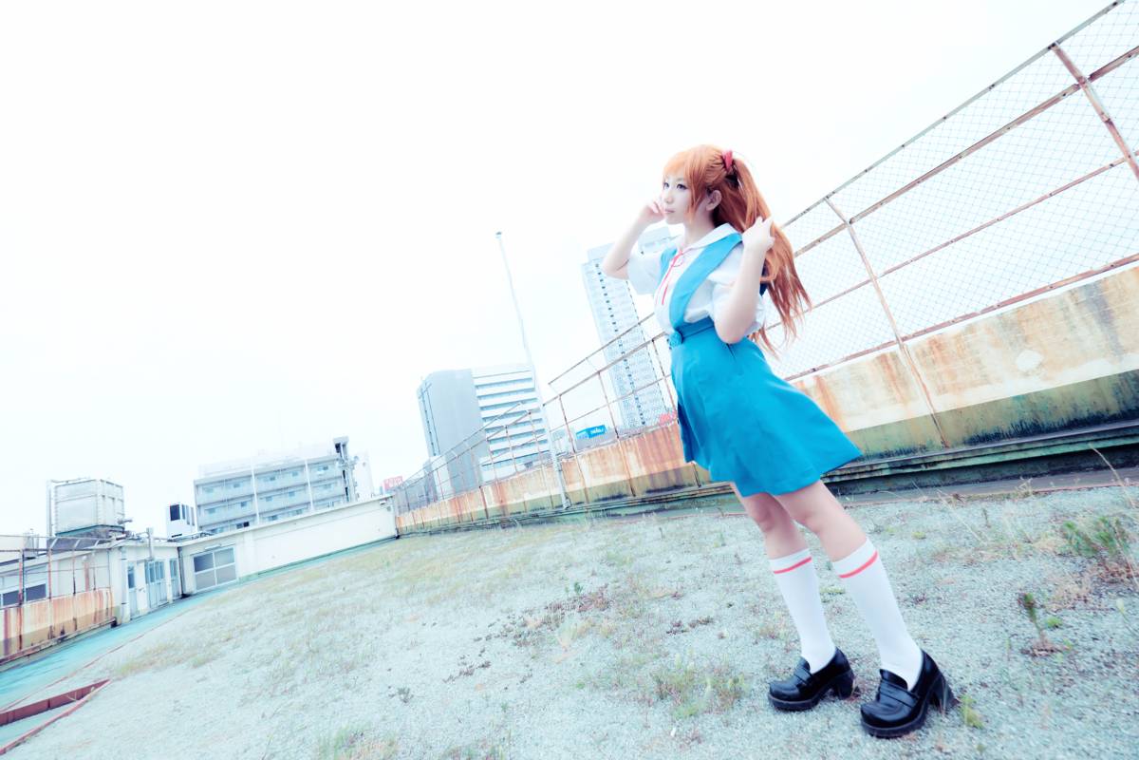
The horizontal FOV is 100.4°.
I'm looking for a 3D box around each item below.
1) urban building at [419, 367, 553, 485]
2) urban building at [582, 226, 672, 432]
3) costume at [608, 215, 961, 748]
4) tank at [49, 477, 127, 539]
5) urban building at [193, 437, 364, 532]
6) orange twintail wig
[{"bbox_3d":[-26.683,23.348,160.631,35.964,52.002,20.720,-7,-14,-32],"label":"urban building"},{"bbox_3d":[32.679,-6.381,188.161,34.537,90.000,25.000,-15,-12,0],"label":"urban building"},{"bbox_3d":[0.540,0.185,1.323,0.480,1.350,0.460,-11,-12,-16],"label":"costume"},{"bbox_3d":[-18.480,4.968,18.193,1.264,1.711,2.424,-7,-14,-32],"label":"tank"},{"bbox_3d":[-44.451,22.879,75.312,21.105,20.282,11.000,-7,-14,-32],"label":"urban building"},{"bbox_3d":[0.488,-0.403,1.421,0.320,0.690,0.280,-11,-12,-16],"label":"orange twintail wig"}]

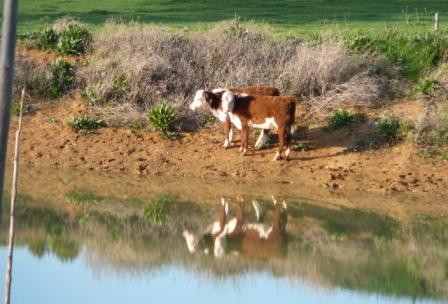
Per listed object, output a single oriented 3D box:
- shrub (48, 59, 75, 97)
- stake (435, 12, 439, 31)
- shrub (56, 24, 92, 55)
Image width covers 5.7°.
[{"bbox_3d":[-2.903,-1.328,81.300,0.460,0.650,0.460,3,3,0],"label":"shrub"},{"bbox_3d":[4.136,-2.527,88.000,0.065,0.370,0.065,3,3,0],"label":"stake"},{"bbox_3d":[-2.784,-2.099,84.500,0.640,0.540,0.600,3,3,0],"label":"shrub"}]

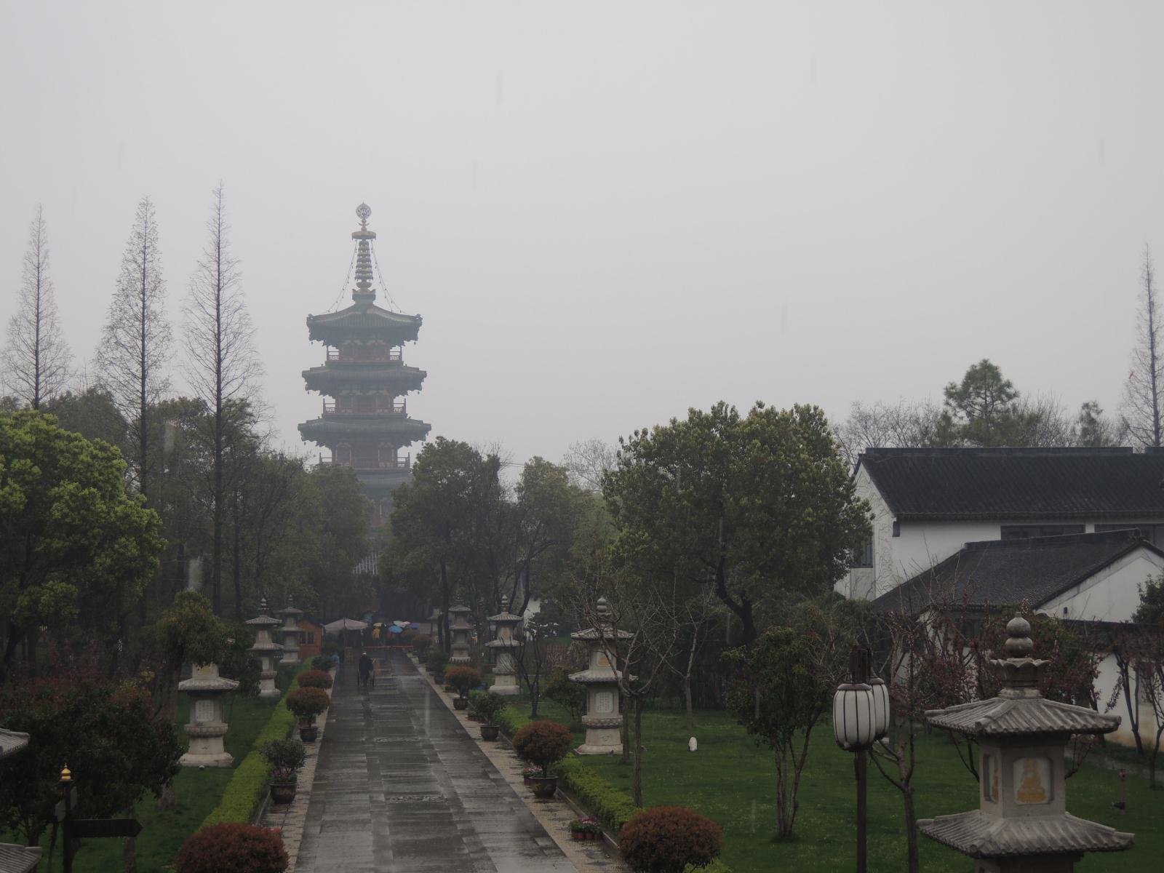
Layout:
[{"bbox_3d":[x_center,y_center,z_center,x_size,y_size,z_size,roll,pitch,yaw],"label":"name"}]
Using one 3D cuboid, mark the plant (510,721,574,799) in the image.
[{"bbox_3d":[-0.879,7.161,41.079,1.280,1.650,1.280,0,-5,-1],"label":"plant"}]

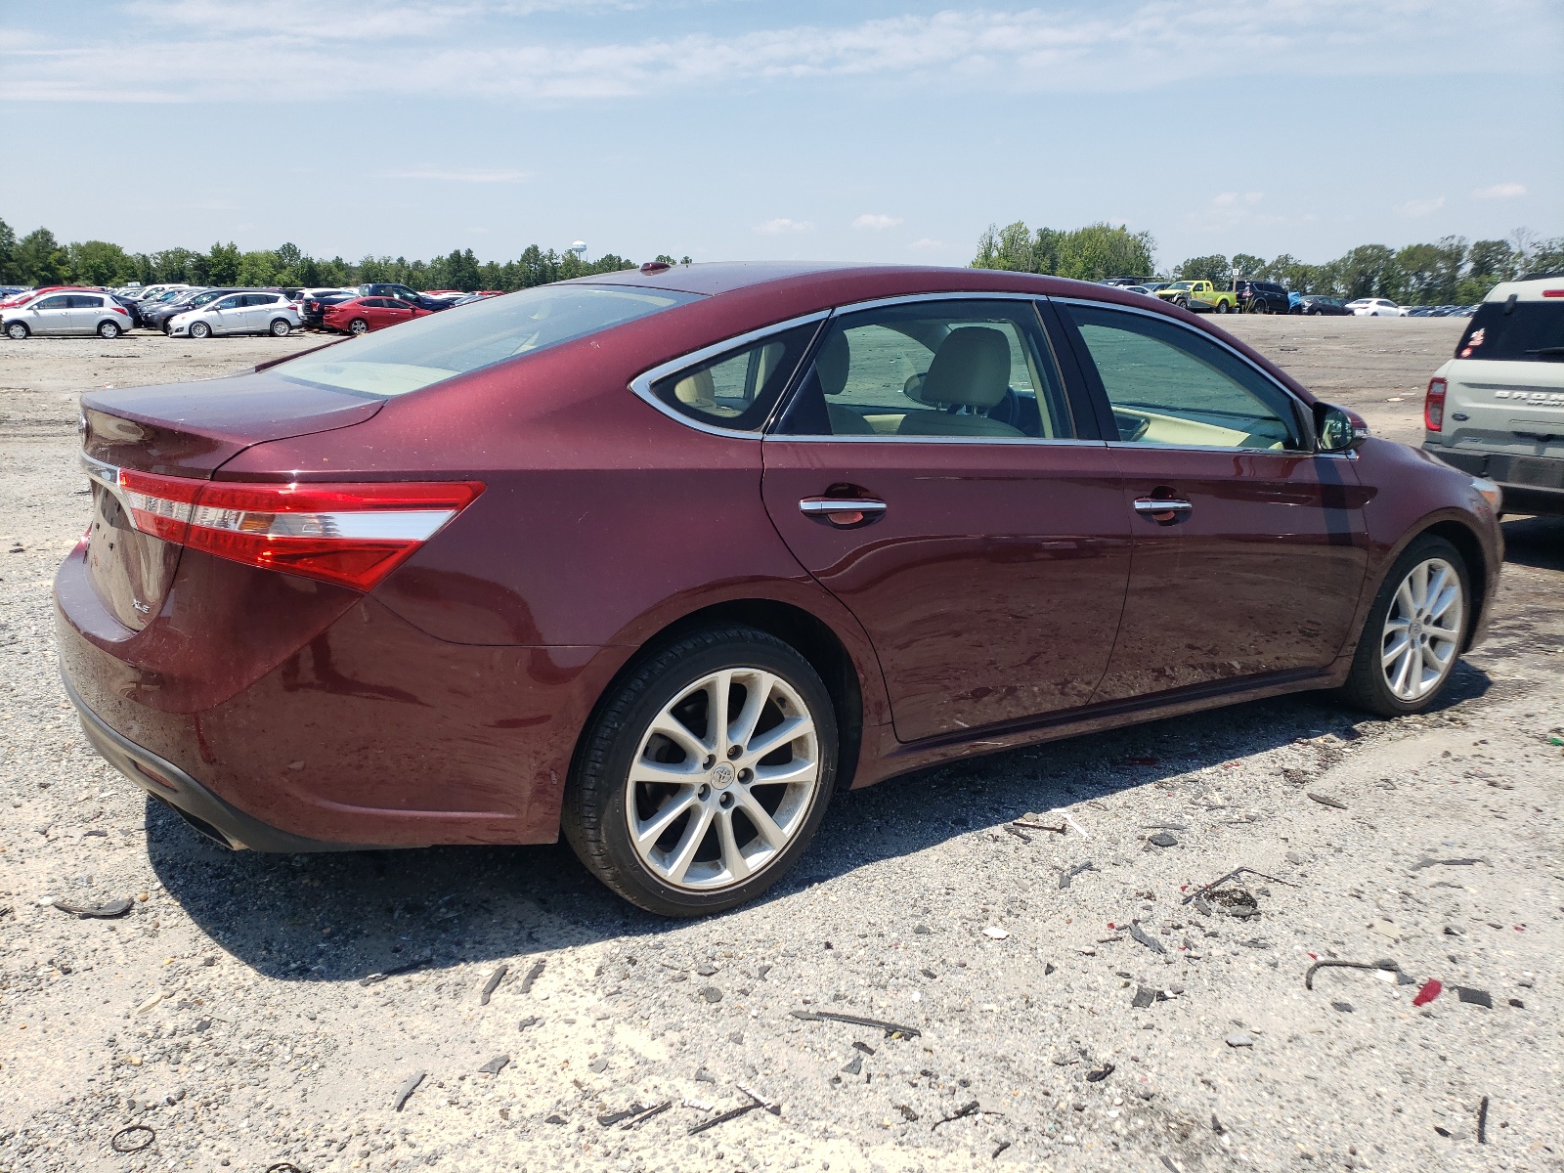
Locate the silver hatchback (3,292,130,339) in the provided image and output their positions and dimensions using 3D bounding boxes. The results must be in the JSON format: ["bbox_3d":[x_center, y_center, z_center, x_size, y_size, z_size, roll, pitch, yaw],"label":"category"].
[{"bbox_3d":[-23.850,-9.030,39.100,4.270,1.535,1.700,-6,15,-24],"label":"silver hatchback"}]

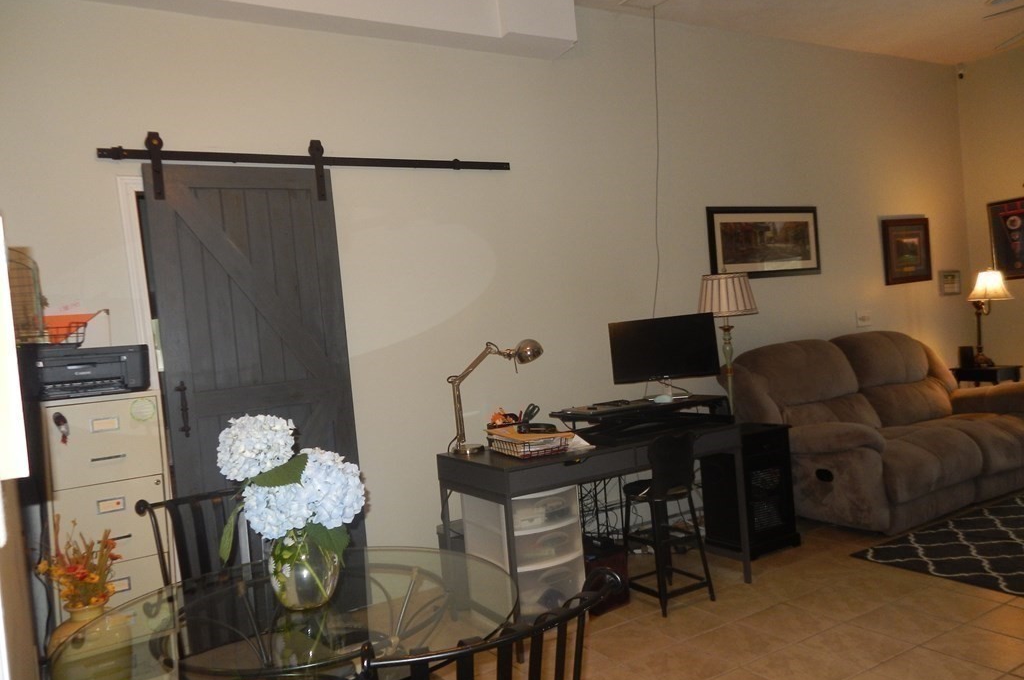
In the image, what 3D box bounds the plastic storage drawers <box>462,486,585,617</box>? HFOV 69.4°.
[{"bbox_3d":[0.074,0.962,3.380,0.375,0.591,0.380,-6,2,-30],"label":"plastic storage drawers"}]

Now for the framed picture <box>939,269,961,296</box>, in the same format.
[{"bbox_3d":[3.640,-0.469,6.122,0.275,0.205,0.025,-6,2,-30],"label":"framed picture"}]

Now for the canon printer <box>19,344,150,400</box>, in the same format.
[{"bbox_3d":[-1.578,0.124,2.719,0.430,0.155,0.330,-6,2,-30],"label":"canon printer"}]

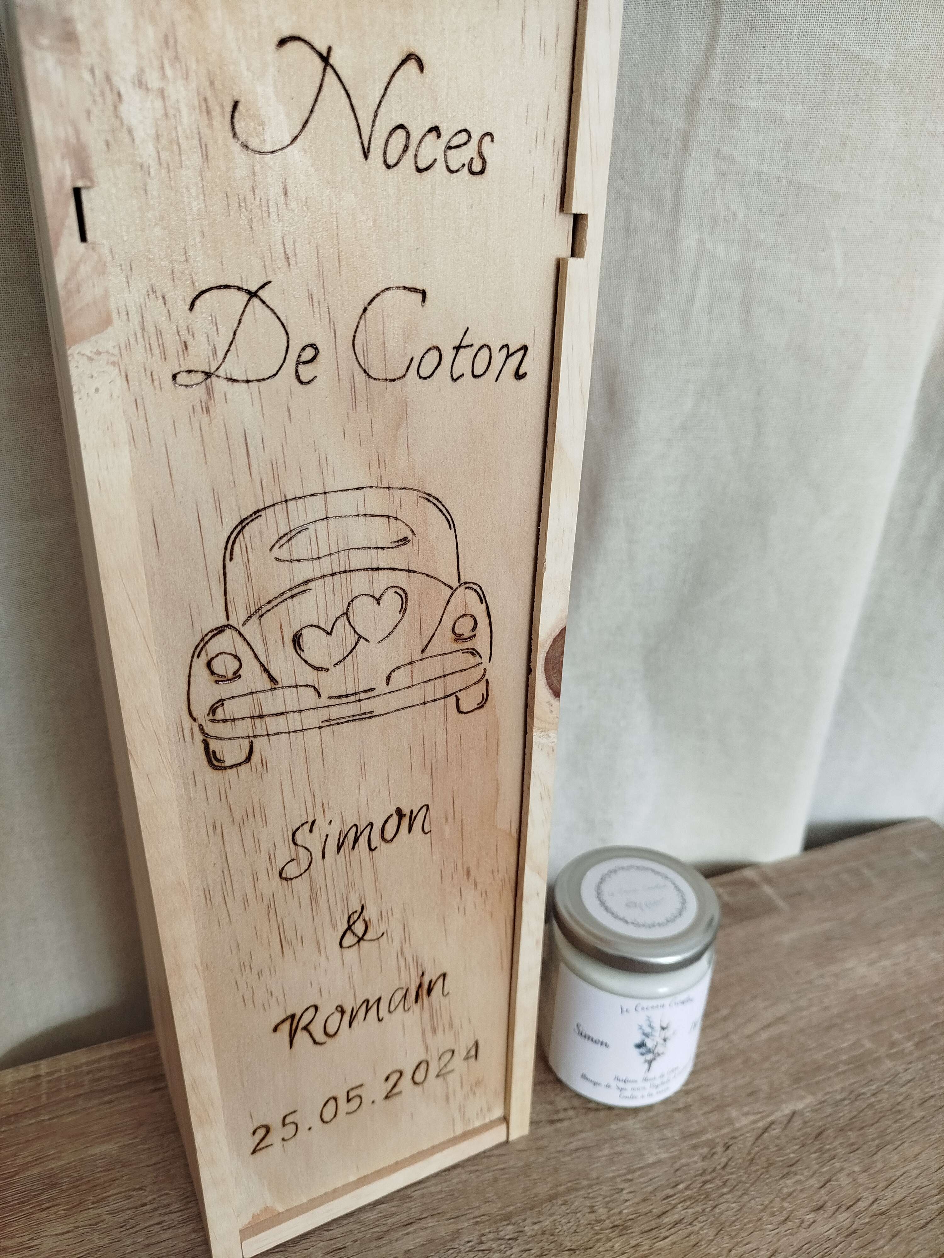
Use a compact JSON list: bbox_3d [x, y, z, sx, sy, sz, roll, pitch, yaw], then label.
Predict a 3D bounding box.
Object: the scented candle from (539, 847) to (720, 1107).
[{"bbox_3d":[0.058,0.129,0.326,0.060,0.072,0.060,-2,25,-8],"label":"scented candle"}]

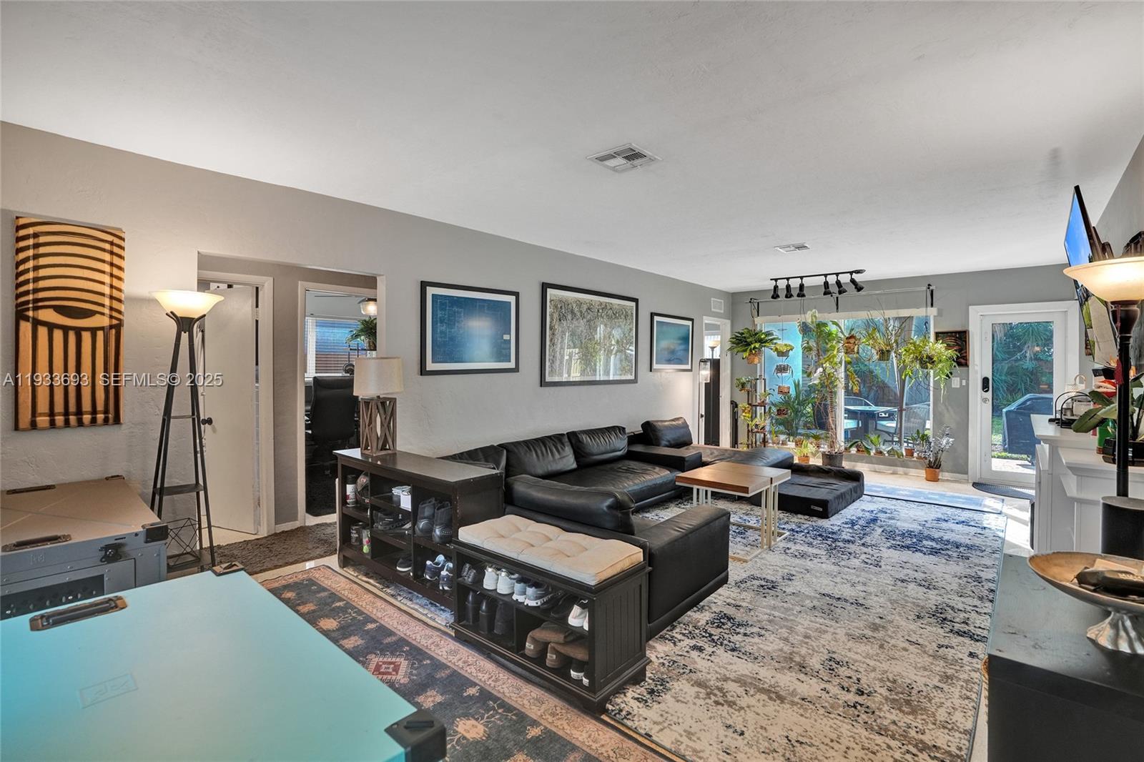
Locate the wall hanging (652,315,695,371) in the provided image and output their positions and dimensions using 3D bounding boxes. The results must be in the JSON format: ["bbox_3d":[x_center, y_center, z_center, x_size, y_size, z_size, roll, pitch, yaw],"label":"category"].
[{"bbox_3d":[1.353,-0.486,6.696,0.035,0.735,1.062,1,2,42],"label":"wall hanging"}]

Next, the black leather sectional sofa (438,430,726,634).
[{"bbox_3d":[0.475,0.868,4.163,2.078,0.760,2.730,1,2,42],"label":"black leather sectional sofa"}]

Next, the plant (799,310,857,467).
[{"bbox_3d":[3.464,0.130,6.877,0.728,2.169,0.660,1,2,41],"label":"plant"}]

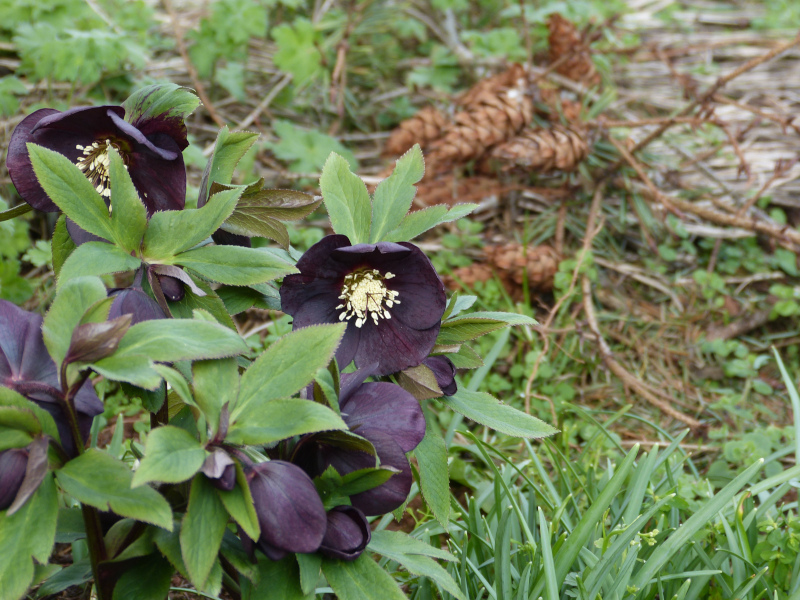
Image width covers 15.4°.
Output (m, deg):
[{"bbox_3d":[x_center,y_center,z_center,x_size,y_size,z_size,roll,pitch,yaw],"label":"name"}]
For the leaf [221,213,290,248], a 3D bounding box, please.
[{"bbox_3d":[-0.064,-0.031,1.285,0.034,0.008,0.019,25,40,-9],"label":"leaf"}]

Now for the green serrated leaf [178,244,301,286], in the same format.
[{"bbox_3d":[-0.069,-0.015,1.240,0.052,0.009,0.022,7,49,6],"label":"green serrated leaf"}]

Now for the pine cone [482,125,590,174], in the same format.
[{"bbox_3d":[0.077,-0.085,1.680,0.061,0.027,0.027,-3,33,-7],"label":"pine cone"}]

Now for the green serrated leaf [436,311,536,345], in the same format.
[{"bbox_3d":[0.039,0.012,1.350,0.048,0.009,0.017,-8,42,-6],"label":"green serrated leaf"}]

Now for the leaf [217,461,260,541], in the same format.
[{"bbox_3d":[-0.071,0.088,1.300,0.017,0.008,0.038,-8,53,-38],"label":"leaf"}]

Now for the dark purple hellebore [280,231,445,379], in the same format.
[{"bbox_3d":[-0.016,0.002,1.250,0.069,0.057,0.031,2,24,4],"label":"dark purple hellebore"}]

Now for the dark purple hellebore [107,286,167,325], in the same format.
[{"bbox_3d":[-0.112,0.008,1.270,0.029,0.029,0.029,8,59,6],"label":"dark purple hellebore"}]

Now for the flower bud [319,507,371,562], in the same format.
[{"bbox_3d":[-0.024,0.095,1.215,0.020,0.020,0.027,-11,40,-39],"label":"flower bud"}]

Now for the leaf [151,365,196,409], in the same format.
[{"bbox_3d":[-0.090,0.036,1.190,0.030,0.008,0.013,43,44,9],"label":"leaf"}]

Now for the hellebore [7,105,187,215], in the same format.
[{"bbox_3d":[-0.131,-0.058,1.280,0.068,0.053,0.034,14,27,27],"label":"hellebore"}]

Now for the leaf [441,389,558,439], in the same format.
[{"bbox_3d":[0.045,0.052,1.345,0.058,0.009,0.018,21,51,0],"label":"leaf"}]

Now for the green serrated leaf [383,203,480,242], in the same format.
[{"bbox_3d":[0.012,-0.033,1.350,0.053,0.009,0.017,-22,65,-13],"label":"green serrated leaf"}]

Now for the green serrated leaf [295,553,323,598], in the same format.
[{"bbox_3d":[-0.038,0.113,1.235,0.012,0.006,0.026,-4,70,-2],"label":"green serrated leaf"}]

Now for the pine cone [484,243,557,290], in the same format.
[{"bbox_3d":[0.068,-0.019,1.660,0.044,0.025,0.025,8,23,-22],"label":"pine cone"}]

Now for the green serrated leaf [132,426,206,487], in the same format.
[{"bbox_3d":[-0.101,0.068,1.290,0.042,0.010,0.023,-27,49,-36],"label":"green serrated leaf"}]

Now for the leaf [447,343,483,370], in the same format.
[{"bbox_3d":[0.025,0.023,1.270,0.029,0.006,0.013,18,53,6],"label":"leaf"}]

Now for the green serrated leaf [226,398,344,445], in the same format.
[{"bbox_3d":[-0.046,0.049,1.200,0.049,0.009,0.022,-9,48,9],"label":"green serrated leaf"}]

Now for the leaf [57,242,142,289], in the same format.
[{"bbox_3d":[-0.125,-0.014,1.230,0.039,0.010,0.024,-21,34,-30],"label":"leaf"}]

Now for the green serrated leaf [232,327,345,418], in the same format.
[{"bbox_3d":[-0.049,0.031,1.310,0.066,0.010,0.026,-38,63,-18],"label":"green serrated leaf"}]

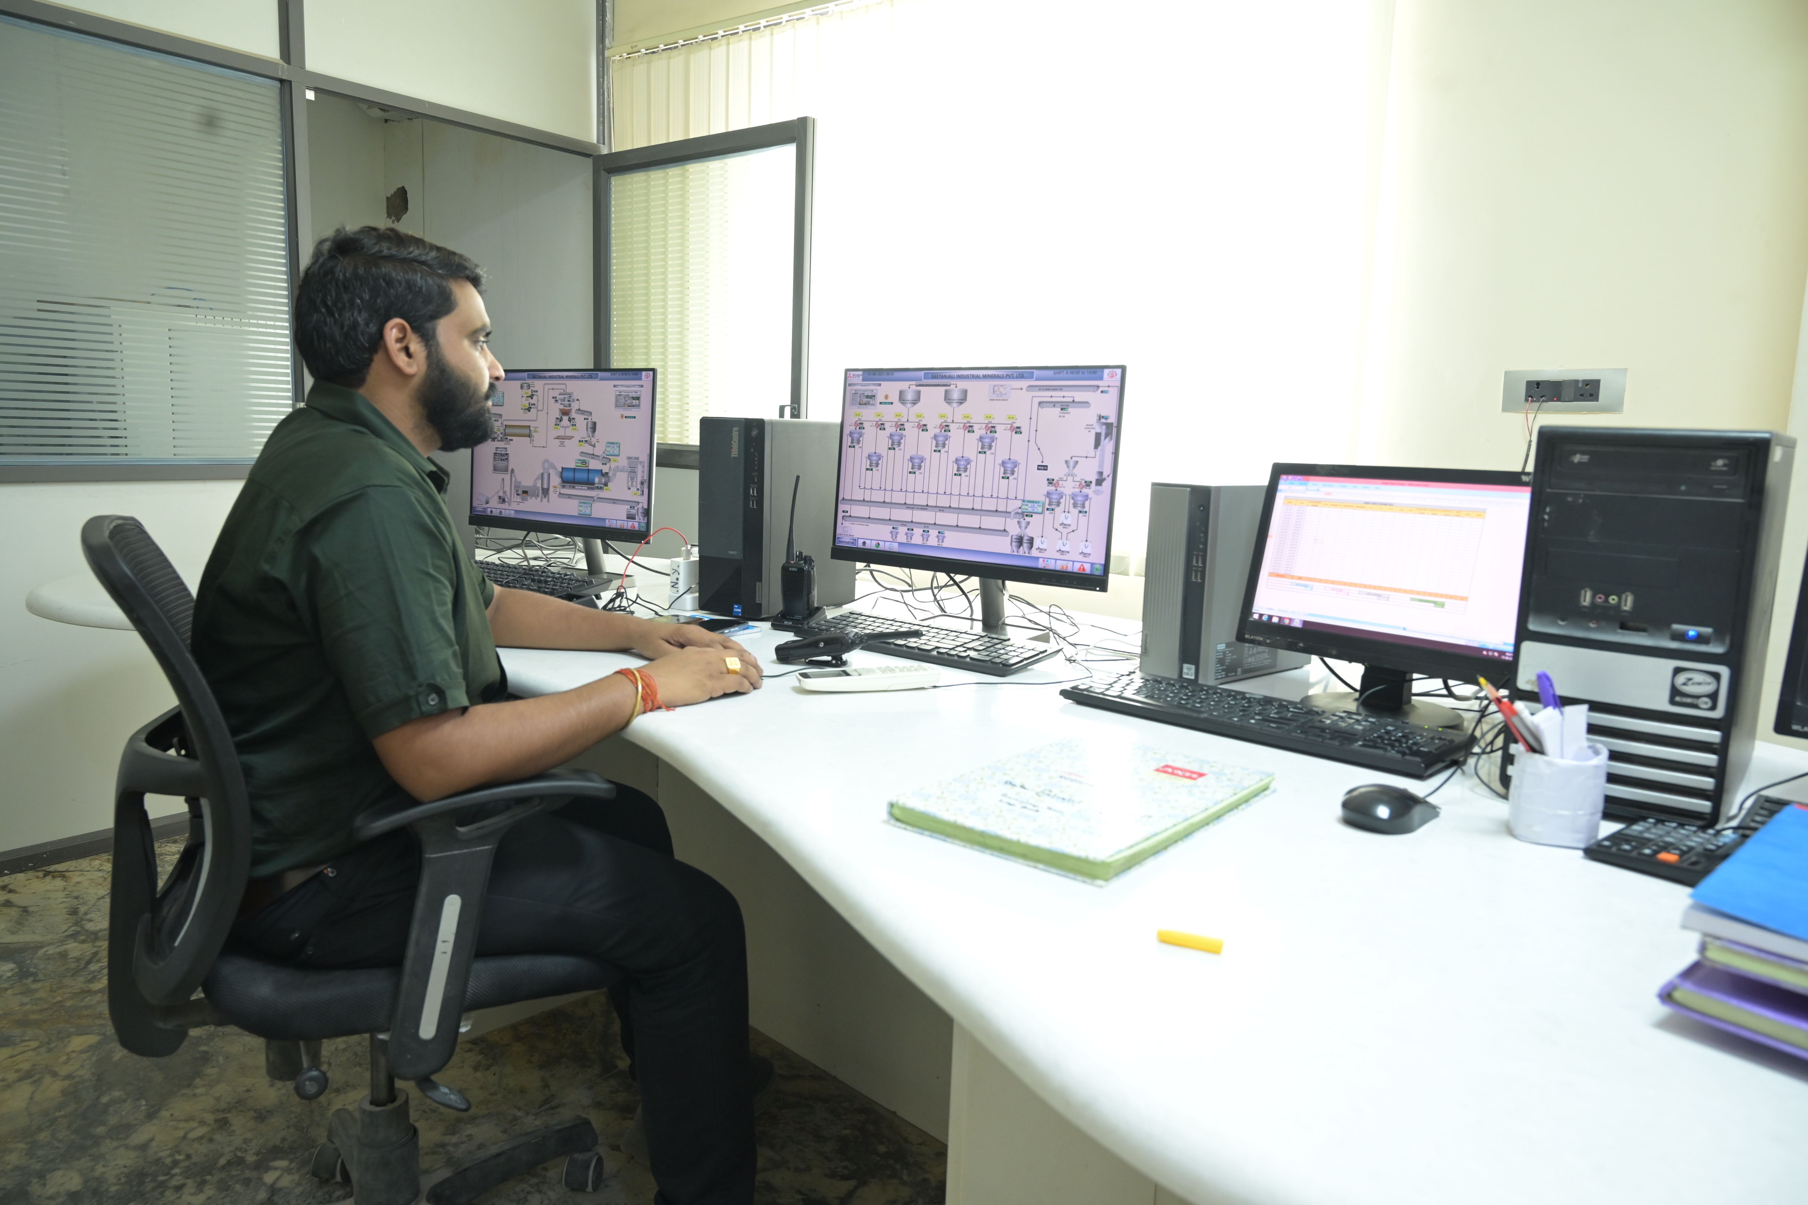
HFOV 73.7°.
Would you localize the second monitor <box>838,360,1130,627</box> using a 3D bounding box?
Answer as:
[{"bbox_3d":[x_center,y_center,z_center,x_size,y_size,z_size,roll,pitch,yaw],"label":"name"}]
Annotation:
[{"bbox_3d":[0.107,-0.192,1.789,0.490,0.303,0.050,8,7,36],"label":"second monitor"}]

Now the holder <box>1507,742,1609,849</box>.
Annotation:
[{"bbox_3d":[0.562,0.165,1.038,0.073,0.071,0.073,9,11,39],"label":"holder"}]

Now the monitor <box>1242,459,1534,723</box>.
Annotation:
[{"bbox_3d":[0.602,-0.012,1.466,0.170,0.301,0.375,-6,11,-43],"label":"monitor"}]

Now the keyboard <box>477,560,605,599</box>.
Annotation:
[{"bbox_3d":[-0.752,-0.038,2.234,0.440,0.036,0.150,7,10,33],"label":"keyboard"}]

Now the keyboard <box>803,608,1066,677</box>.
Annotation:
[{"bbox_3d":[0.019,0.055,1.810,0.425,0.028,0.150,9,10,38],"label":"keyboard"}]

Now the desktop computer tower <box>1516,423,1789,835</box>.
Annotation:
[{"bbox_3d":[0.768,0.003,1.232,0.178,0.346,0.359,9,11,39],"label":"desktop computer tower"}]

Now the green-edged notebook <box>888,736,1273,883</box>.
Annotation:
[{"bbox_3d":[0.168,0.171,1.076,0.207,0.020,0.330,9,10,38],"label":"green-edged notebook"}]

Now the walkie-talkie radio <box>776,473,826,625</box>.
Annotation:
[{"bbox_3d":[-0.164,-0.082,1.939,0.070,0.245,0.065,8,10,38],"label":"walkie-talkie radio"}]

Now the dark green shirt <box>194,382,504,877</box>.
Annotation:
[{"bbox_3d":[-0.644,0.013,1.400,0.330,0.520,0.460,-3,10,-32],"label":"dark green shirt"}]

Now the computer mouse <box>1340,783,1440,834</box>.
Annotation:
[{"bbox_3d":[0.425,0.175,1.050,0.105,0.038,0.061,-4,10,-38],"label":"computer mouse"}]

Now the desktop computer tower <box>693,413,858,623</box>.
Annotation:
[{"bbox_3d":[-0.220,-0.160,2.184,0.143,0.335,0.281,7,10,31],"label":"desktop computer tower"}]

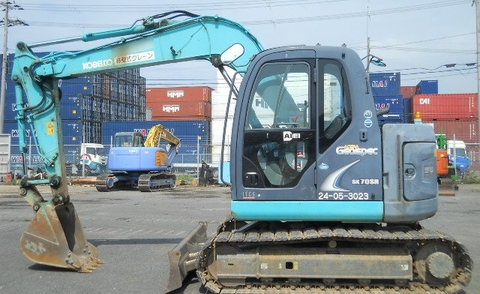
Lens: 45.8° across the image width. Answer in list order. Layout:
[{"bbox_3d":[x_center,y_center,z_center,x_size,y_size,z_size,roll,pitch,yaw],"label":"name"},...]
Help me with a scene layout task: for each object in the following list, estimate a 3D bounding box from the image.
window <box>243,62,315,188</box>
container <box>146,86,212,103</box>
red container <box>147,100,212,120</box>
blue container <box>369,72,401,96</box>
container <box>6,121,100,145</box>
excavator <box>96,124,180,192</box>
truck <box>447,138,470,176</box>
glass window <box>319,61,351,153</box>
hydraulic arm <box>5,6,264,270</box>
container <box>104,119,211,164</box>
[{"bbox_3d":[0.404,-0.236,5.980,0.760,1.340,0.080,0,0,4],"label":"window"},{"bbox_3d":[-11.478,-9.506,104.249,12.190,2.590,2.440,0,0,10],"label":"container"},{"bbox_3d":[-12.129,-6.828,103.749,12.190,2.590,2.440,0,0,10],"label":"red container"},{"bbox_3d":[14.967,-6.848,64.360,6.060,2.590,2.440,0,0,13],"label":"blue container"},{"bbox_3d":[-22.935,-1.531,64.248,12.190,2.900,2.440,0,0,10],"label":"container"},{"bbox_3d":[-4.250,0.420,24.800,2.400,2.900,4.200,0,0,18],"label":"excavator"},{"bbox_3d":[15.100,0.950,43.600,5.000,2.750,2.300,0,0,15],"label":"truck"},{"bbox_3d":[0.994,-0.413,5.940,0.350,0.980,0.060,0,0,4],"label":"glass window"},{"bbox_3d":[-1.030,-0.090,7.230,3.700,3.260,0.750,0,0,3],"label":"hydraulic arm"},{"bbox_3d":[-9.346,-0.260,64.439,12.190,5.200,2.440,0,0,10],"label":"container"}]

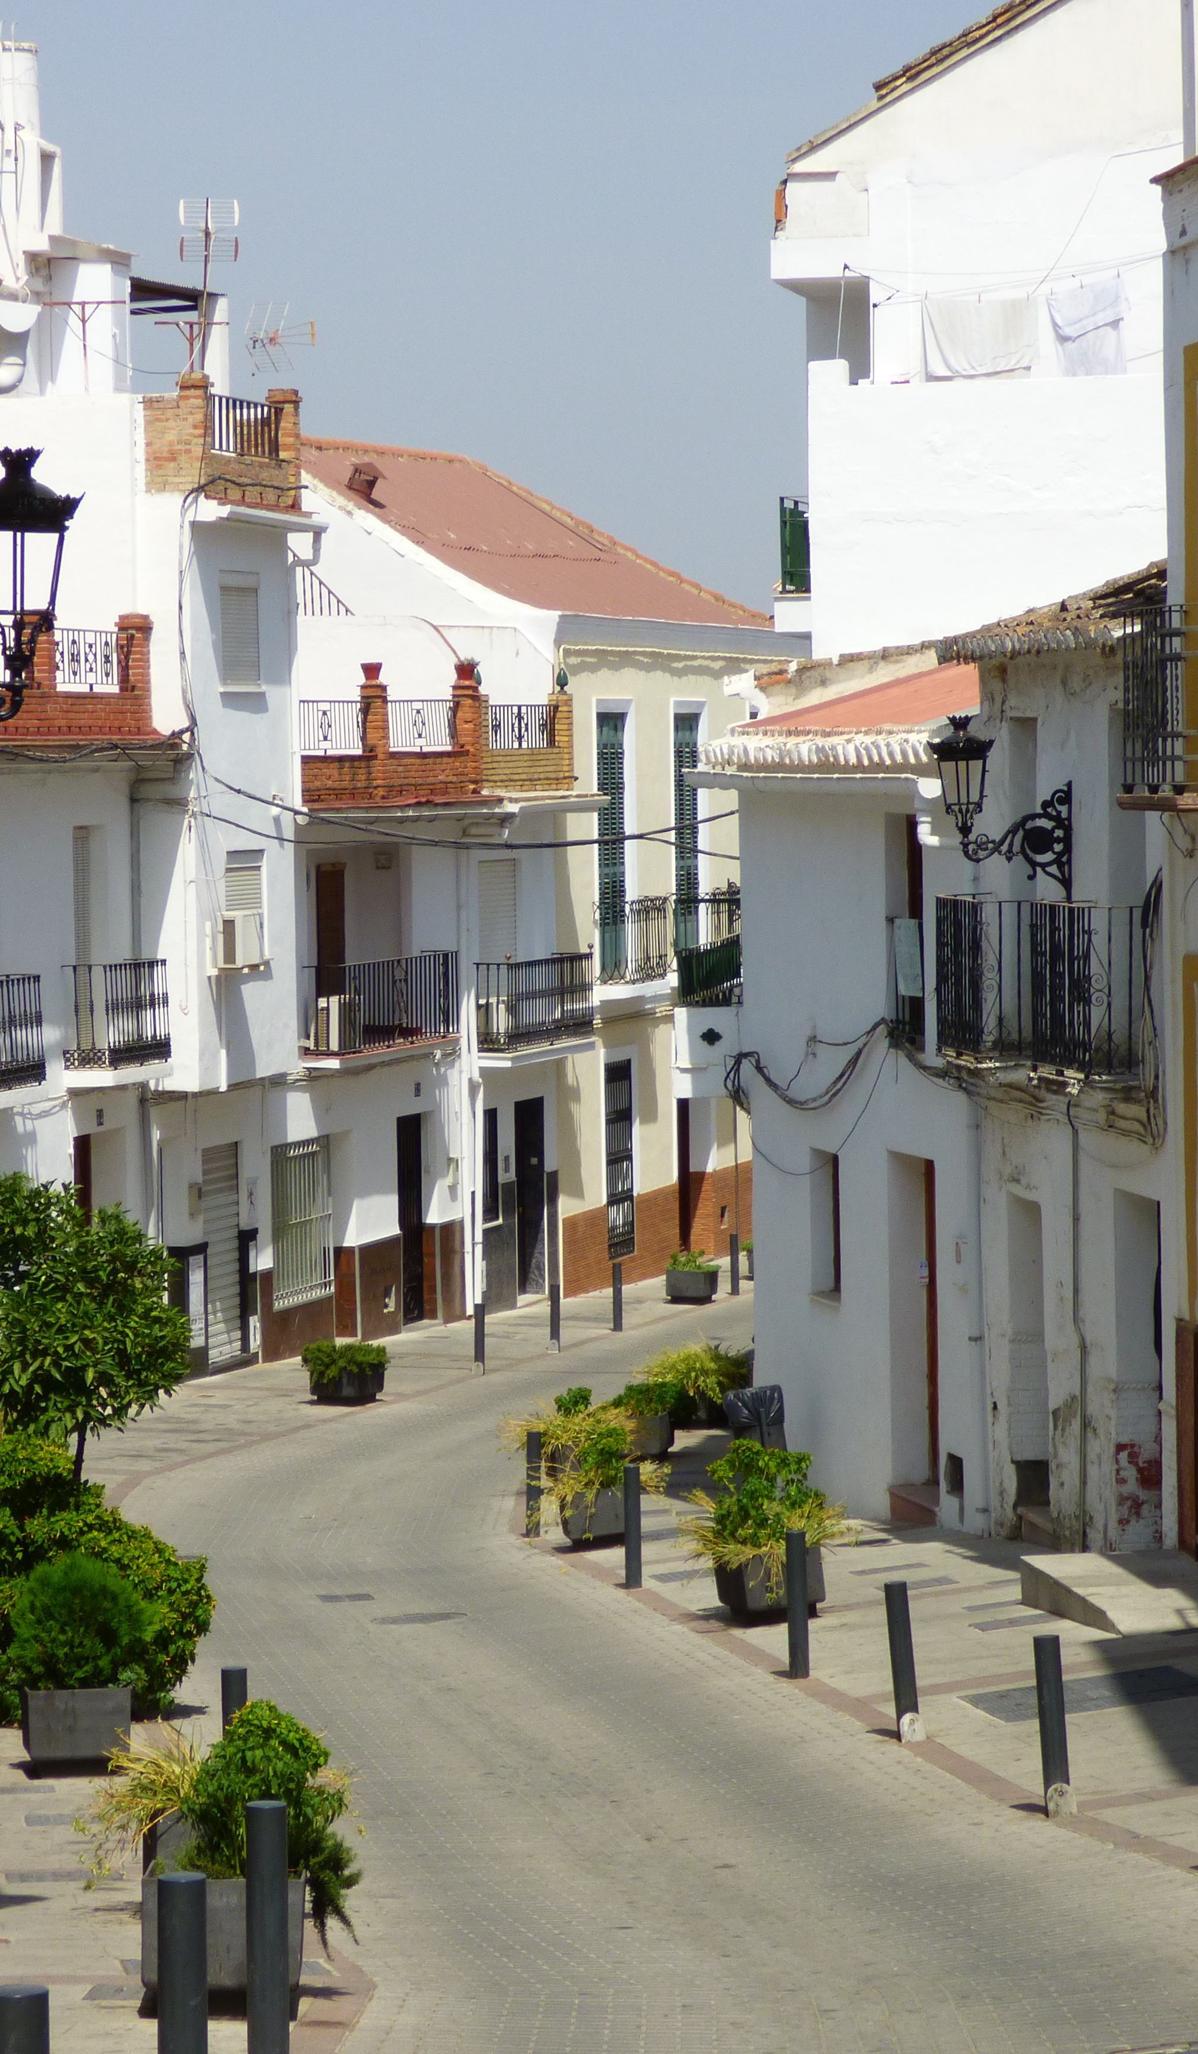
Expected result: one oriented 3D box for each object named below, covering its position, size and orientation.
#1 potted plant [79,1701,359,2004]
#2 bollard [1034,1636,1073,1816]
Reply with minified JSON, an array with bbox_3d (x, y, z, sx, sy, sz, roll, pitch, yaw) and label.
[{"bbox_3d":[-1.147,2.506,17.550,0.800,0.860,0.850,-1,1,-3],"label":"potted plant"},{"bbox_3d":[1.842,2.830,23.400,0.110,0.725,0.110,-3,3,-6],"label":"bollard"}]

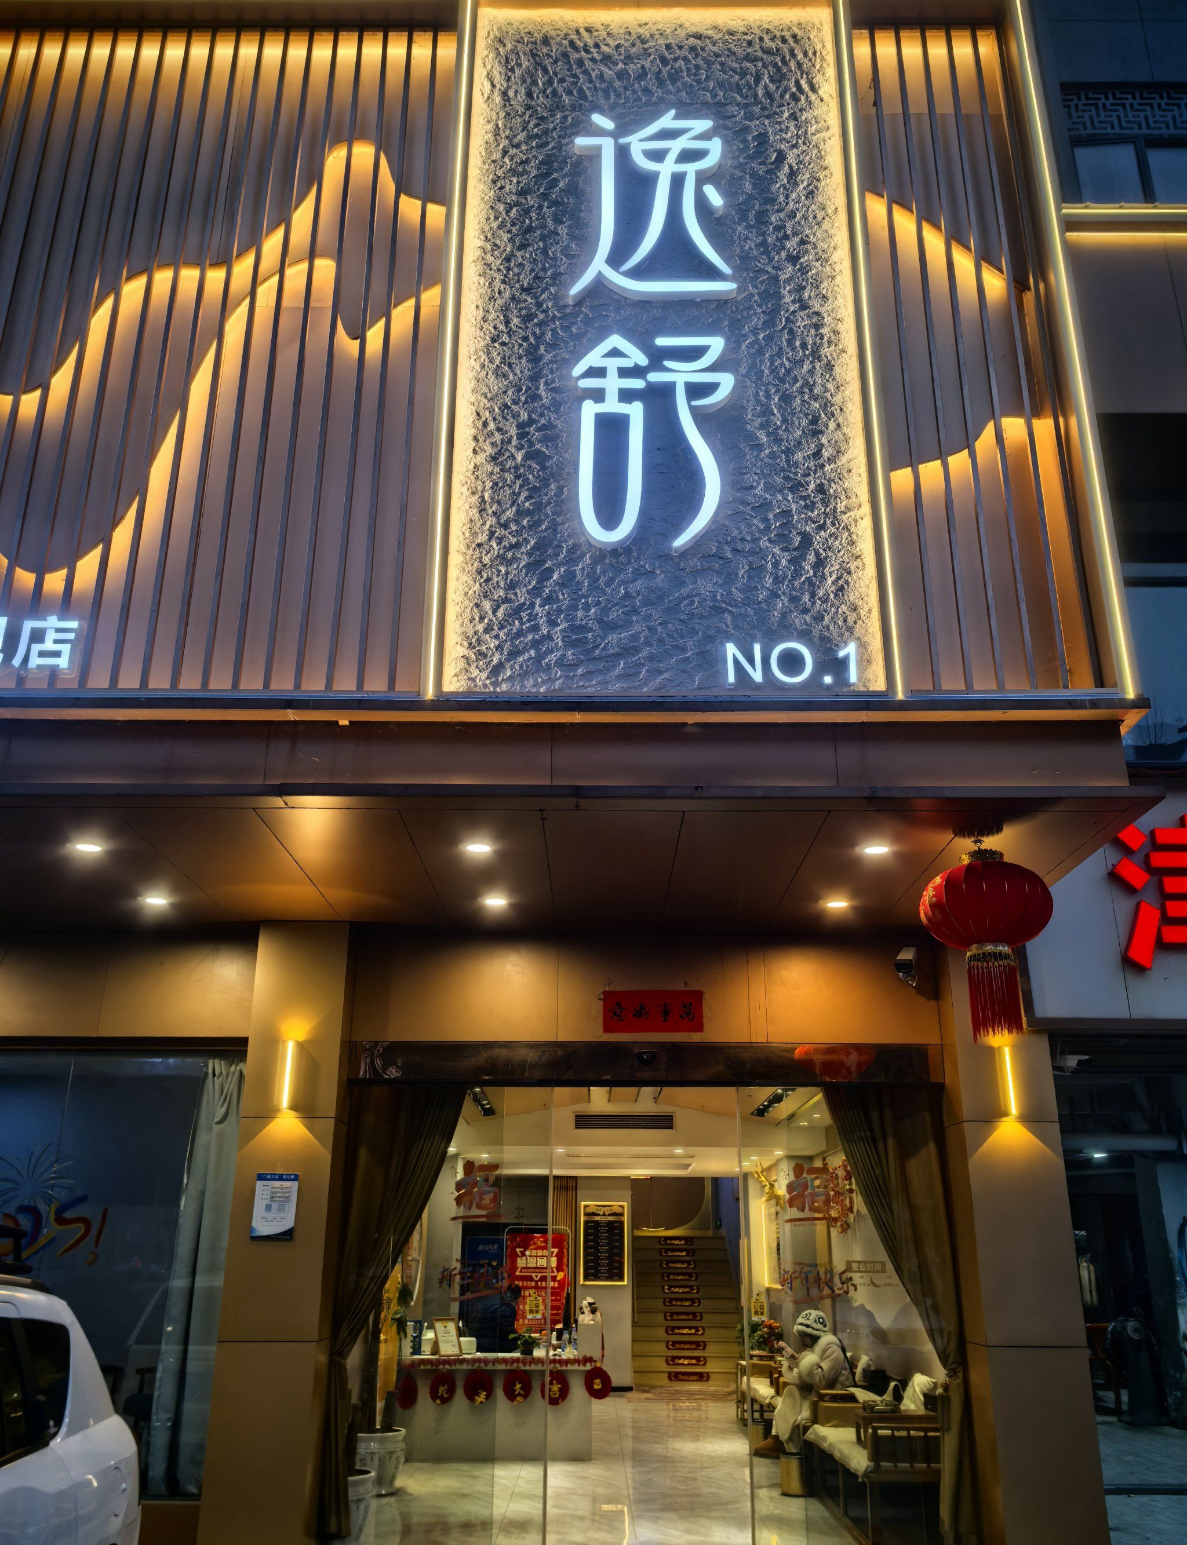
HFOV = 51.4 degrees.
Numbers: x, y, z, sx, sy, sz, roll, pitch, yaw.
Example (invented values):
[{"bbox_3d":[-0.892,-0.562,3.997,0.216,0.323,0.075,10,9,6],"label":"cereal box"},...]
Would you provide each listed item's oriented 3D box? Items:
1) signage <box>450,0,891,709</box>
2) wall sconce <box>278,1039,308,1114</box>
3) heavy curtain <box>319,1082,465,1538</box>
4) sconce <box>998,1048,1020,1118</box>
[{"bbox_3d":[0.320,-2.207,5.912,1.882,4.005,0.130,0,-20,0],"label":"signage"},{"bbox_3d":[-1.682,1.667,6.807,0.110,0.390,0.085,0,-20,0],"label":"wall sconce"},{"bbox_3d":[-1.118,2.912,6.921,0.709,2.389,0.180,0,-20,0],"label":"heavy curtain"},{"bbox_3d":[2.285,1.696,6.790,0.110,0.382,0.085,0,-20,0],"label":"sconce"}]

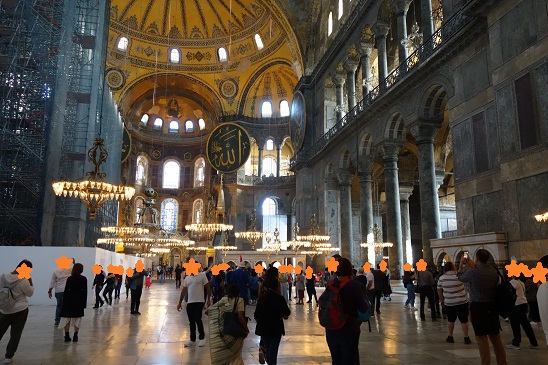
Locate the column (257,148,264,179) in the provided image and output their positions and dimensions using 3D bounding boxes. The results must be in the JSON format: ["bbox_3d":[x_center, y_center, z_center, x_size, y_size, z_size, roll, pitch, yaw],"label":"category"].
[{"bbox_3d":[-1.913,-2.907,65.200,0.850,5.700,0.850,3,-12,-11],"label":"column"}]

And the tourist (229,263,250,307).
[{"bbox_3d":[-1.422,4.320,17.999,0.620,1.770,0.420,0,-11,0],"label":"tourist"}]

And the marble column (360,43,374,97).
[{"bbox_3d":[7.908,-9.010,36.395,0.900,6.180,0.900,3,-12,-11],"label":"marble column"}]

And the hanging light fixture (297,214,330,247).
[{"bbox_3d":[3.037,3.757,32.758,2.600,2.610,2.600,0,-11,0],"label":"hanging light fixture"}]

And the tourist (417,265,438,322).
[{"bbox_3d":[4.748,3.397,13.270,0.580,1.740,0.420,-3,-12,18],"label":"tourist"}]

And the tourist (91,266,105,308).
[{"bbox_3d":[-7.240,4.275,17.544,0.500,1.680,0.500,-9,-15,39],"label":"tourist"}]

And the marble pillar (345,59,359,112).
[{"bbox_3d":[7.238,-8.382,39.576,0.900,6.180,0.900,3,-12,-11],"label":"marble pillar"}]

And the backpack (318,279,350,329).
[{"bbox_3d":[0.627,1.291,4.492,0.330,0.520,0.240,-8,-14,34],"label":"backpack"}]

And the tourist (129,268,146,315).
[{"bbox_3d":[-4.913,3.821,15.450,0.600,1.750,0.450,4,-12,-20],"label":"tourist"}]

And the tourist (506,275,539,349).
[{"bbox_3d":[5.066,2.535,8.744,0.600,1.650,0.500,-8,-14,34],"label":"tourist"}]

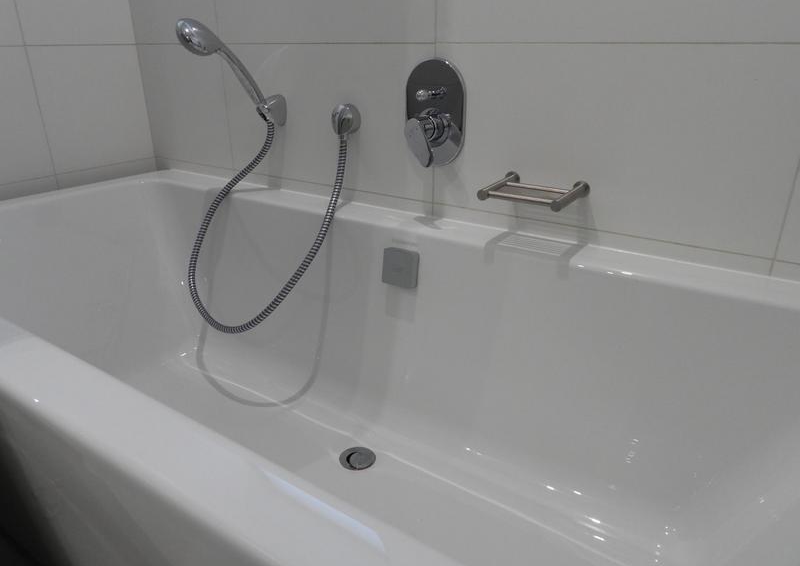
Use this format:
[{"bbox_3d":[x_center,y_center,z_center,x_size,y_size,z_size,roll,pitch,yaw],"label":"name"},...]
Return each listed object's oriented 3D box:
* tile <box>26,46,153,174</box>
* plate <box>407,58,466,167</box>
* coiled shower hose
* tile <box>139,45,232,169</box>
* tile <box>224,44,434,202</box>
[{"bbox_3d":[-0.790,-0.458,1.448,0.010,0.298,0.279,15,27,31],"label":"tile"},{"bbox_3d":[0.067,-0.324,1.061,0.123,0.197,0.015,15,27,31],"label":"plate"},{"bbox_3d":[-0.309,-0.123,1.222,0.390,0.430,0.285,15,27,31],"label":"coiled shower hose"},{"bbox_3d":[-0.565,-0.468,1.471,0.334,0.298,0.010,15,27,31],"label":"tile"},{"bbox_3d":[-0.178,-0.368,1.235,0.590,0.298,0.010,15,27,31],"label":"tile"}]

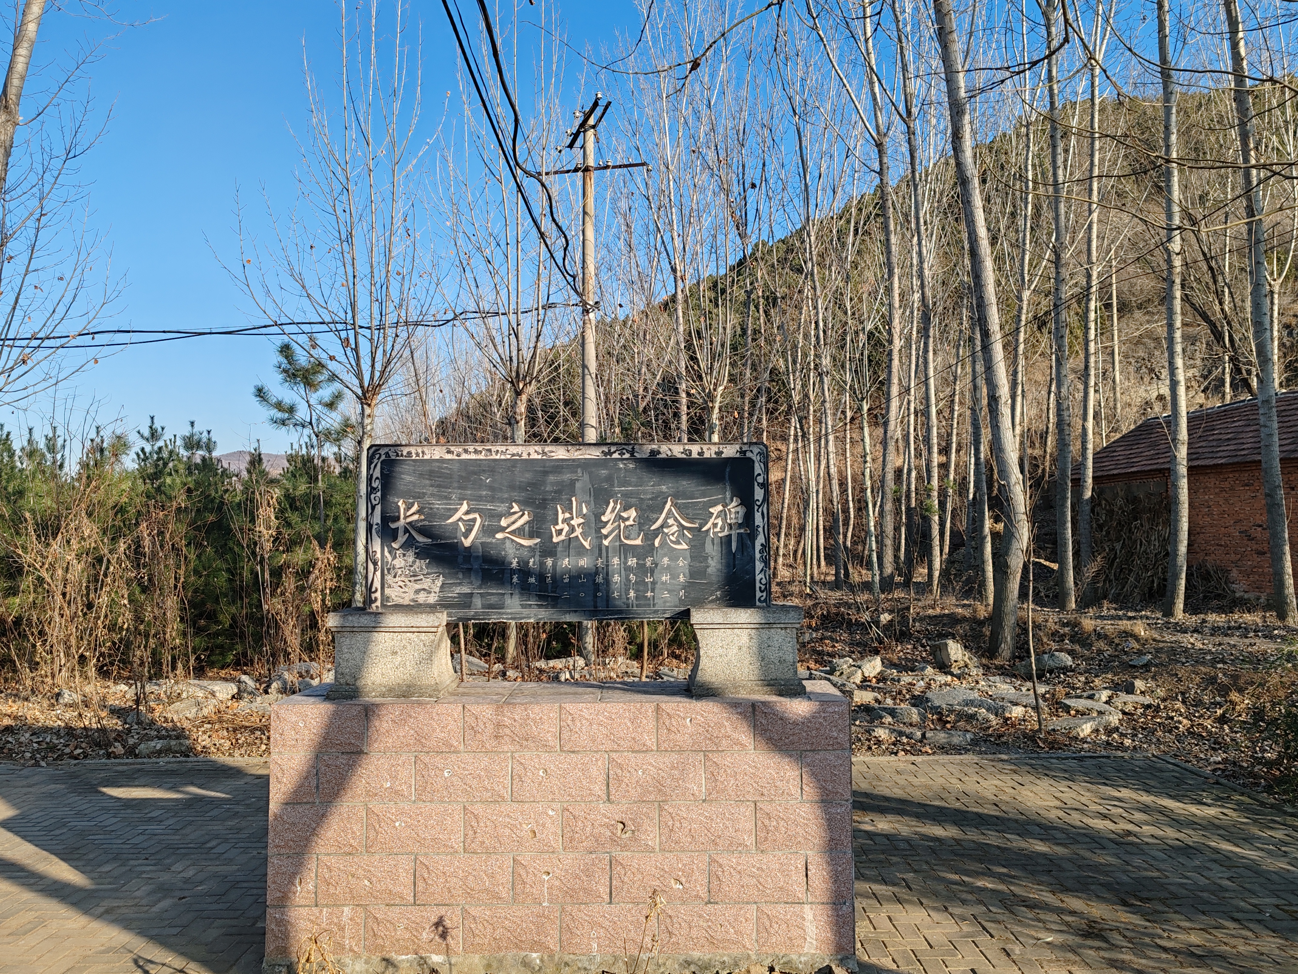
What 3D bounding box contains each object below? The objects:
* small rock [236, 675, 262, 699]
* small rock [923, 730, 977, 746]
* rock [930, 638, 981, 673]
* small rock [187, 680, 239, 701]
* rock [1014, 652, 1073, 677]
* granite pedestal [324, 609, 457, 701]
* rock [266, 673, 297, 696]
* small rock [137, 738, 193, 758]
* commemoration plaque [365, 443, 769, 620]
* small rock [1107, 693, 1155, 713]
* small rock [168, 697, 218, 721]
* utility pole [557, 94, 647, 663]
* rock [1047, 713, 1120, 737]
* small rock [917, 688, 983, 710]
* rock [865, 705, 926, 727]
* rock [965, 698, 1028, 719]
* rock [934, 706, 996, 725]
[{"bbox_3d":[-4.729,2.348,11.953,0.284,0.278,0.280,0,-4,1],"label":"small rock"},{"bbox_3d":[2.640,2.210,8.899,0.467,0.082,0.280,-1,-3,16],"label":"small rock"},{"bbox_3d":[3.938,2.160,13.018,0.607,0.412,0.450,0,-4,1],"label":"rock"},{"bbox_3d":[-5.010,2.346,11.639,0.551,0.177,0.400,1,-3,-23],"label":"small rock"},{"bbox_3d":[4.943,2.203,12.671,0.699,0.296,0.480,0,-4,1],"label":"rock"},{"bbox_3d":[-1.125,0.729,4.478,0.490,0.371,0.390,0,-3,0],"label":"granite pedestal"},{"bbox_3d":[-4.451,2.377,12.259,0.350,0.246,0.320,0,-4,1],"label":"rock"},{"bbox_3d":[-4.254,2.276,8.895,0.474,0.137,0.300,0,-4,1],"label":"small rock"},{"bbox_3d":[-0.363,0.205,4.583,1.803,0.792,0.120,0,-4,1],"label":"commemoration plaque"},{"bbox_3d":[4.820,2.168,10.127,0.423,0.137,0.380,-2,-3,25],"label":"small rock"},{"bbox_3d":[-4.688,2.281,10.386,0.467,0.169,0.380,1,-3,-24],"label":"small rock"},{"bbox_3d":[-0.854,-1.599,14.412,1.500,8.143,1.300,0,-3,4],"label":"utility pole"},{"bbox_3d":[4.040,2.193,9.412,0.645,0.176,0.480,0,-4,1],"label":"rock"},{"bbox_3d":[3.196,2.226,10.742,0.664,0.188,0.550,0,-4,1],"label":"small rock"},{"bbox_3d":[2.351,2.193,9.691,0.550,0.149,0.380,-1,-3,13],"label":"rock"},{"bbox_3d":[3.511,2.219,10.205,0.583,0.166,0.420,0,-4,1],"label":"rock"},{"bbox_3d":[3.040,2.205,9.756,0.581,0.113,0.420,-1,-3,17],"label":"rock"}]

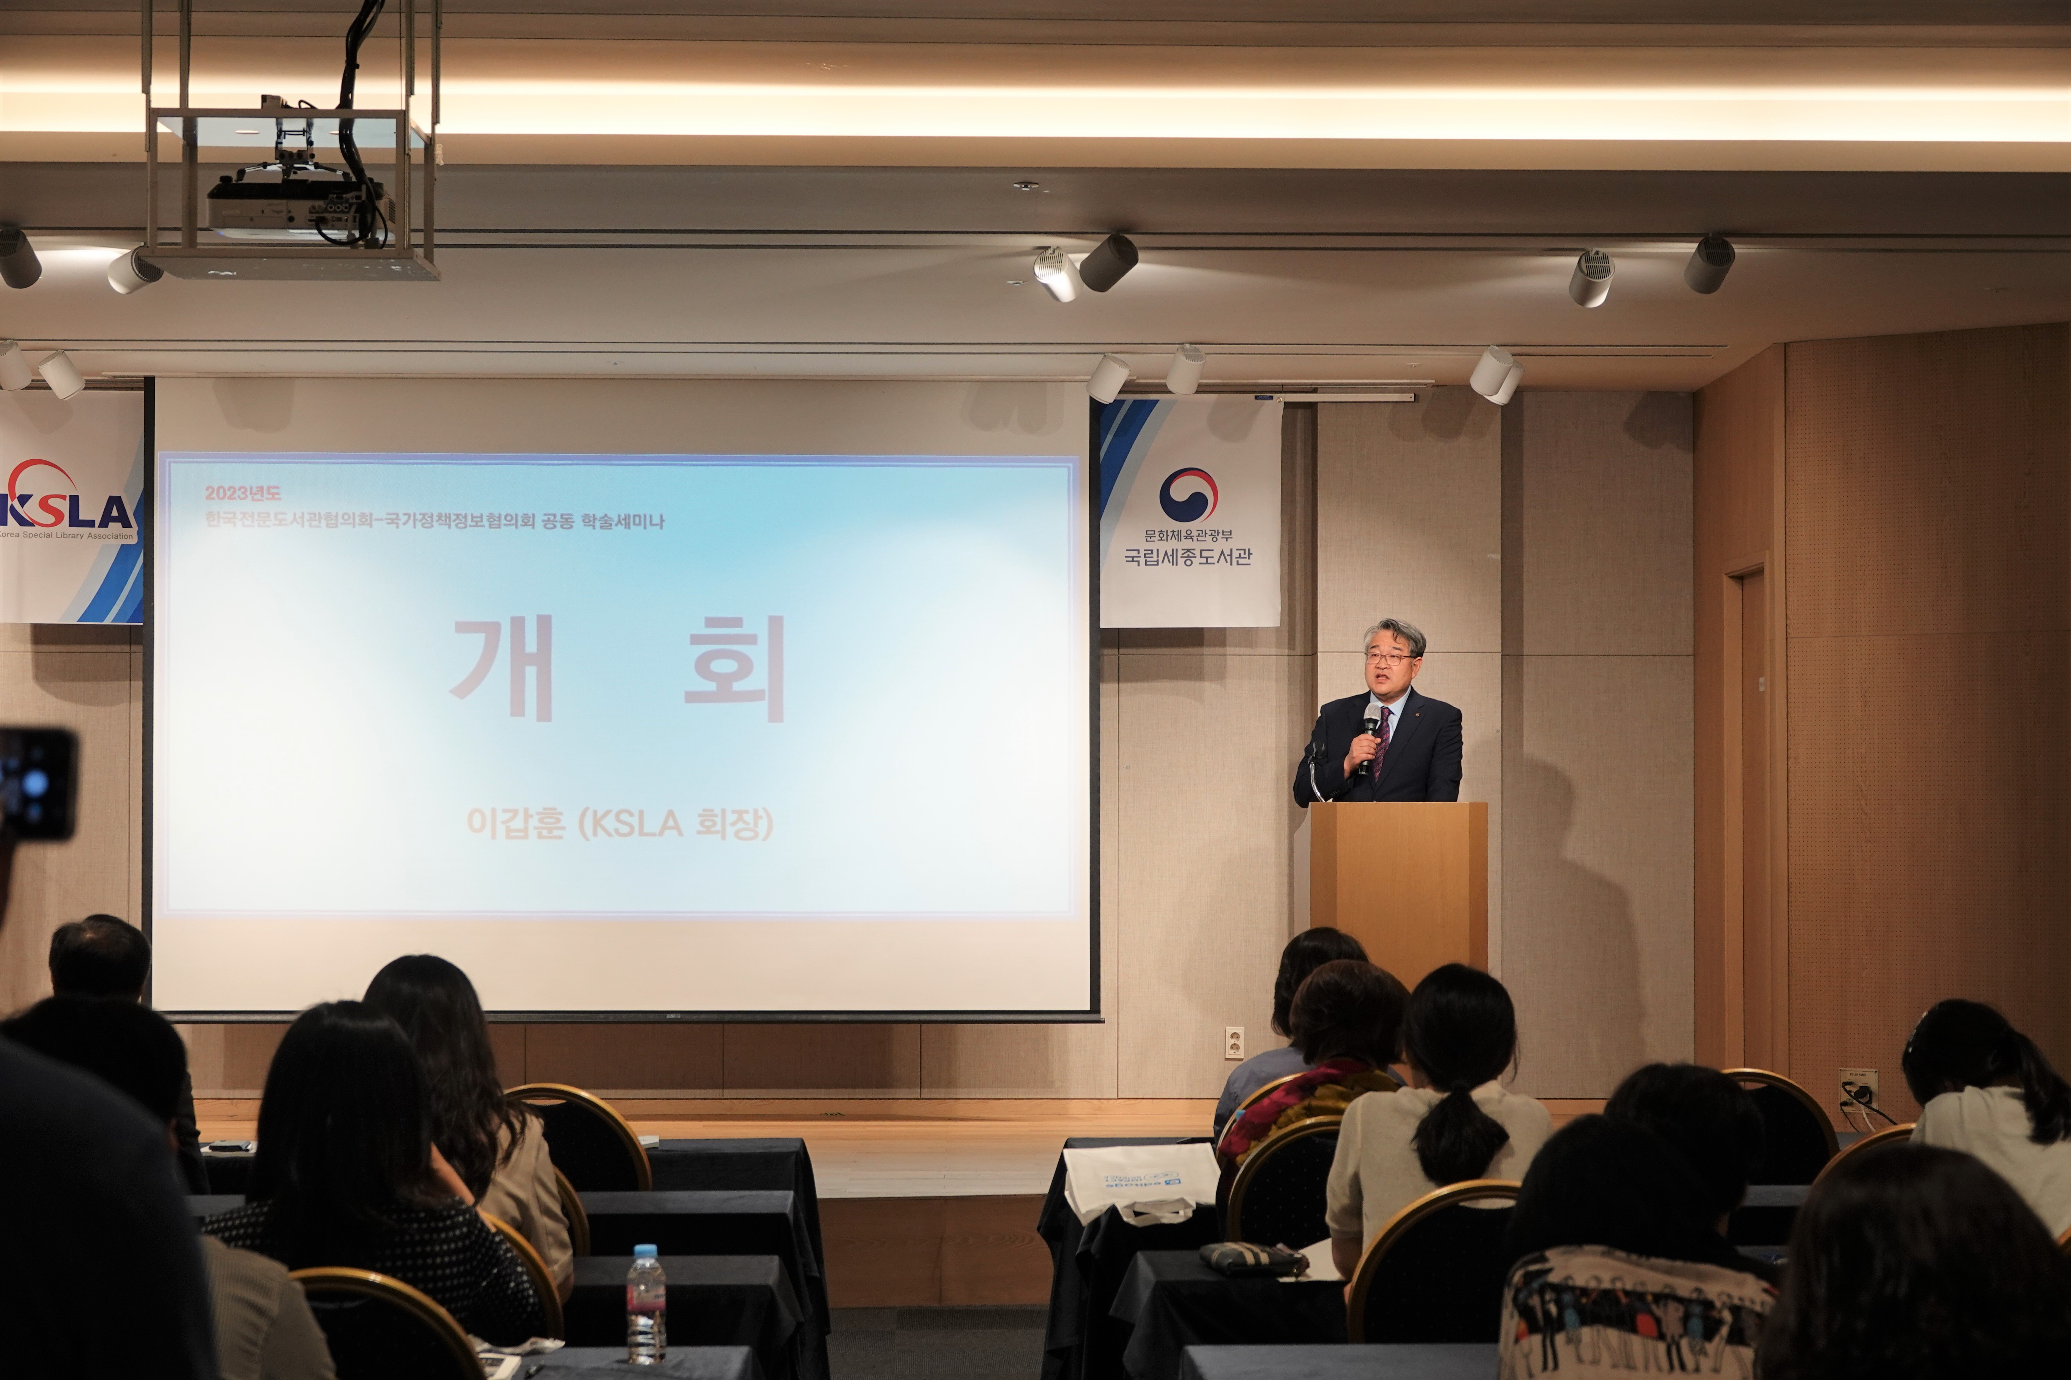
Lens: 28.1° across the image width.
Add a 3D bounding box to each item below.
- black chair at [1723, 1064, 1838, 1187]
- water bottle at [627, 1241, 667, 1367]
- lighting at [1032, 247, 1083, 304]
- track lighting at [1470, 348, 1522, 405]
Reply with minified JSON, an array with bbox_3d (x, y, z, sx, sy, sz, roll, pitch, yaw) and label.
[{"bbox_3d":[1.558,1.308,9.441,0.455,0.920,0.560,0,-1,-2],"label":"black chair"},{"bbox_3d":[-0.560,0.887,5.975,0.056,0.173,0.056,0,-1,-2],"label":"water bottle"},{"bbox_3d":[0.061,-1.070,10.720,0.105,0.115,0.135,0,-25,25],"label":"lighting"},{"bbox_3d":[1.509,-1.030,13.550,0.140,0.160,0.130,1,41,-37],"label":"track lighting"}]

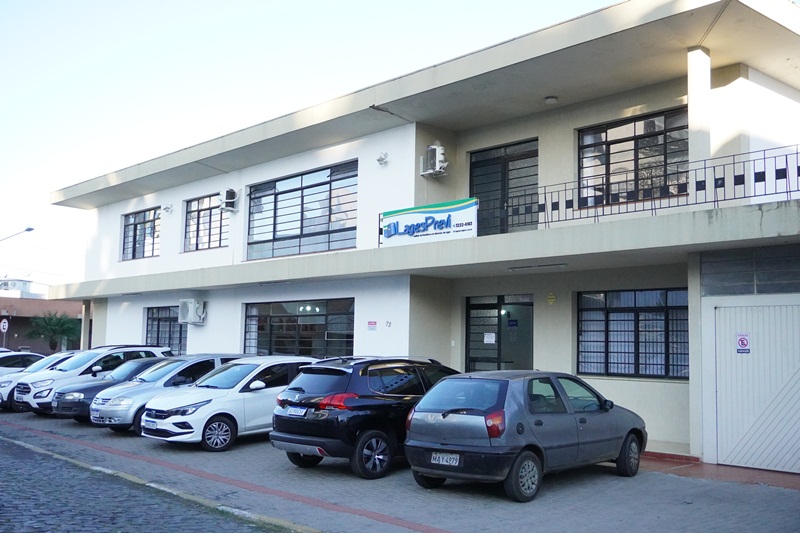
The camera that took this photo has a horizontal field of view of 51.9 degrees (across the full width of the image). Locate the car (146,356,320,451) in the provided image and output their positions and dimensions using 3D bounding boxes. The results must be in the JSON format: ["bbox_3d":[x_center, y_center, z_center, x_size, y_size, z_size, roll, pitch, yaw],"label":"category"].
[{"bbox_3d":[-2.517,2.402,14.886,4.200,1.500,1.740,4,-6,-40],"label":"car"}]

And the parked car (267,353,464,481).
[{"bbox_3d":[0.113,2.156,12.398,4.160,1.570,1.770,4,-6,-41],"label":"parked car"}]

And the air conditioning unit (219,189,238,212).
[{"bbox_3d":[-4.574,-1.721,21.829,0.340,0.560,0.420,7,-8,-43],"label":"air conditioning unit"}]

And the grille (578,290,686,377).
[{"bbox_3d":[4.079,1.174,14.416,0.100,1.550,2.300,7,-8,-43],"label":"grille"}]

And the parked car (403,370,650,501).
[{"bbox_3d":[1.810,2.095,10.910,1.650,1.440,3.750,-5,-7,44],"label":"parked car"}]

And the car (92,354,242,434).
[{"bbox_3d":[-4.177,2.518,16.498,3.820,1.540,1.660,4,-6,-40],"label":"car"}]

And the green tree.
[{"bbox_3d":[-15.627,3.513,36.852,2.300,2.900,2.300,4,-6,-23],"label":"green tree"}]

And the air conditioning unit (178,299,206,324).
[{"bbox_3d":[-5.739,1.272,22.704,0.310,0.650,0.820,7,-8,-43],"label":"air conditioning unit"}]

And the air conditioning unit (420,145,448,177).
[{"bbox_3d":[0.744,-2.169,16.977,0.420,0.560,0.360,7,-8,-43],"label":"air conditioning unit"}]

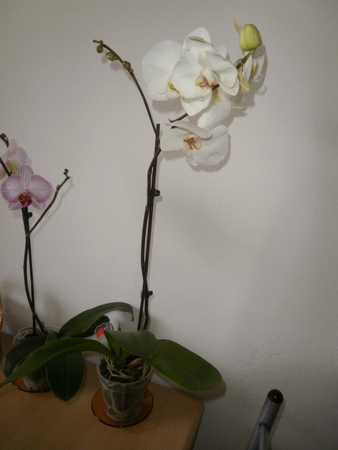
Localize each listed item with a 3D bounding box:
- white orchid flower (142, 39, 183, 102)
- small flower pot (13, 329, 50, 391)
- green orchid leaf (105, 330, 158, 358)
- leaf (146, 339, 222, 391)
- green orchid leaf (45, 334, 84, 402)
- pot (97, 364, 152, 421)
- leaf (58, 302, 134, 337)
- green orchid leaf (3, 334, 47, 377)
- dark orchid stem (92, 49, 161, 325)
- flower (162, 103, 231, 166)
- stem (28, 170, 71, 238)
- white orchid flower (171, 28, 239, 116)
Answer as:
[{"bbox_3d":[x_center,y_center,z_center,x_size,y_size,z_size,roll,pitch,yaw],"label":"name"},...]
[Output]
[{"bbox_3d":[-0.001,-0.221,0.483,0.082,0.088,0.045,6,20,4],"label":"white orchid flower"},{"bbox_3d":[-0.310,0.320,0.815,0.117,0.110,0.117,-2,17,-22],"label":"small flower pot"},{"bbox_3d":[-0.080,0.255,0.723,0.105,0.042,0.070,-1,17,-17],"label":"green orchid leaf"},{"bbox_3d":[0.021,0.276,0.669,0.180,0.050,0.085,10,21,16],"label":"leaf"},{"bbox_3d":[-0.236,0.320,0.765,0.085,0.115,0.075,-7,20,-35],"label":"green orchid leaf"},{"bbox_3d":[-0.094,0.333,0.724,0.120,0.120,0.120,4,20,-1],"label":"pot"},{"bbox_3d":[-0.158,0.199,0.725,0.185,0.090,0.065,5,20,3],"label":"leaf"},{"bbox_3d":[-0.304,0.272,0.725,0.115,0.075,0.070,-9,24,-33],"label":"green orchid leaf"},{"bbox_3d":[-0.076,-0.021,0.607,0.110,0.560,0.060,10,21,16],"label":"dark orchid stem"},{"bbox_3d":[0.046,-0.157,0.588,0.112,0.102,0.060,9,24,16],"label":"flower"},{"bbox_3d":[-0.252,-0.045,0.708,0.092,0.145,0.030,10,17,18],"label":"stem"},{"bbox_3d":[0.055,-0.236,0.526,0.100,0.117,0.055,4,22,1],"label":"white orchid flower"}]

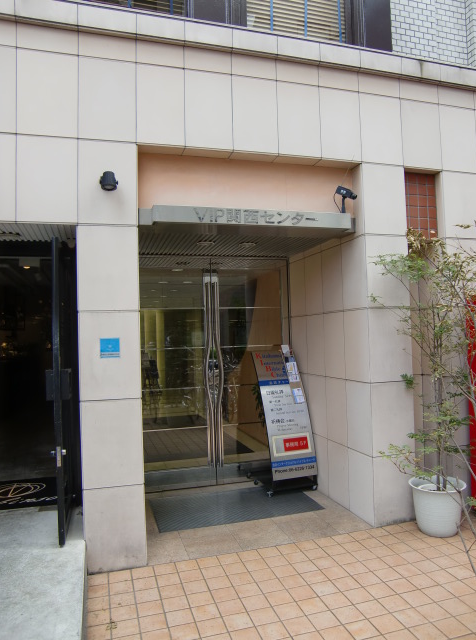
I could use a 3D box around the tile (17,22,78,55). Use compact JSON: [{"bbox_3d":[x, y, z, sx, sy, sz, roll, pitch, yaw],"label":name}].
[{"bbox_3d":[-1.294,-1.904,3.528,0.395,0.168,0.030,-1,-2,-18],"label":"tile"}]

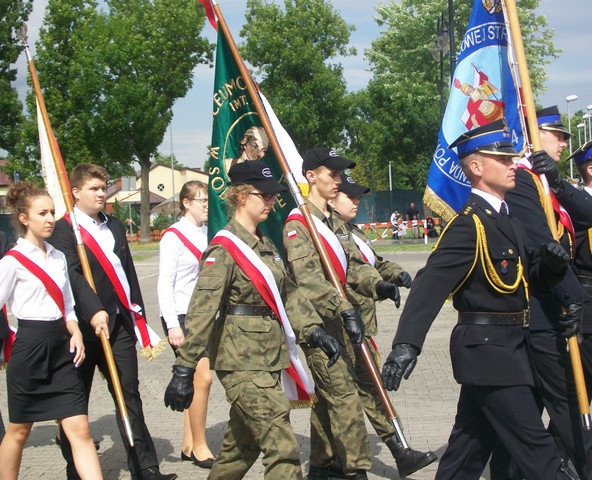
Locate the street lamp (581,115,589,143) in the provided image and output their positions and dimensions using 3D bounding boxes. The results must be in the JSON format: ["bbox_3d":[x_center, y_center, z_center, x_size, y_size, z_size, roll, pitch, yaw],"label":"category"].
[{"bbox_3d":[20.942,-5.054,92.585,0.720,7.800,0.300,-2,1,11],"label":"street lamp"}]

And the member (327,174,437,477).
[{"bbox_3d":[0.444,0.471,7.220,0.750,1.680,0.550,-2,1,27],"label":"member"}]

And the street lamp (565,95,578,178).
[{"bbox_3d":[16.258,-4.533,75.349,0.720,7.800,0.300,-2,1,11],"label":"street lamp"}]

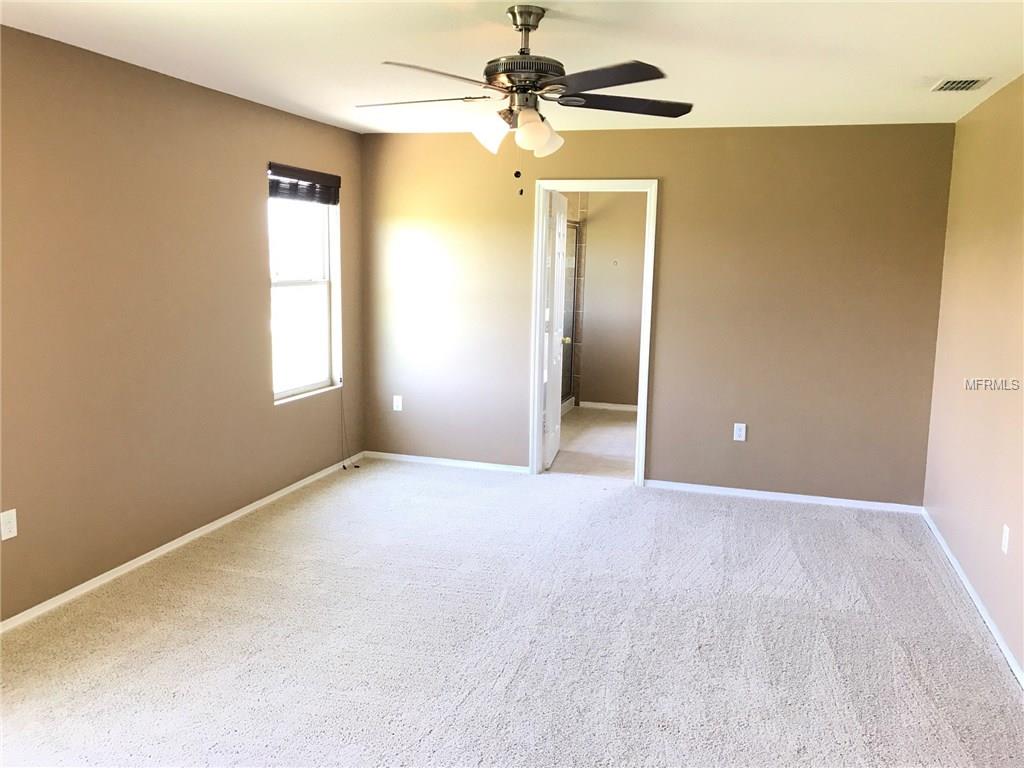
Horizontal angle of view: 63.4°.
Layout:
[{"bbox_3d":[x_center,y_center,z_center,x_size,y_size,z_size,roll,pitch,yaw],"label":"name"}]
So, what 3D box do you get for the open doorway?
[{"bbox_3d":[0.566,-0.356,5.862,0.845,2.105,0.140,4,9,17],"label":"open doorway"}]

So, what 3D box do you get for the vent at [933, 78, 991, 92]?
[{"bbox_3d":[2.158,-1.423,3.982,0.225,0.025,0.310,4,9,17],"label":"vent"}]

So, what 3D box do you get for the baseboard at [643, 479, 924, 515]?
[{"bbox_3d":[1.782,0.750,5.585,1.789,0.060,0.018,4,9,17],"label":"baseboard"}]

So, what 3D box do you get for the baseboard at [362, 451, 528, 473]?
[{"bbox_3d":[-0.519,0.591,6.281,1.344,0.060,0.018,4,9,17],"label":"baseboard"}]

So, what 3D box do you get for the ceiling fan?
[{"bbox_3d":[0.031,-1.066,2.943,1.280,0.500,1.280,4,9,17],"label":"ceiling fan"}]

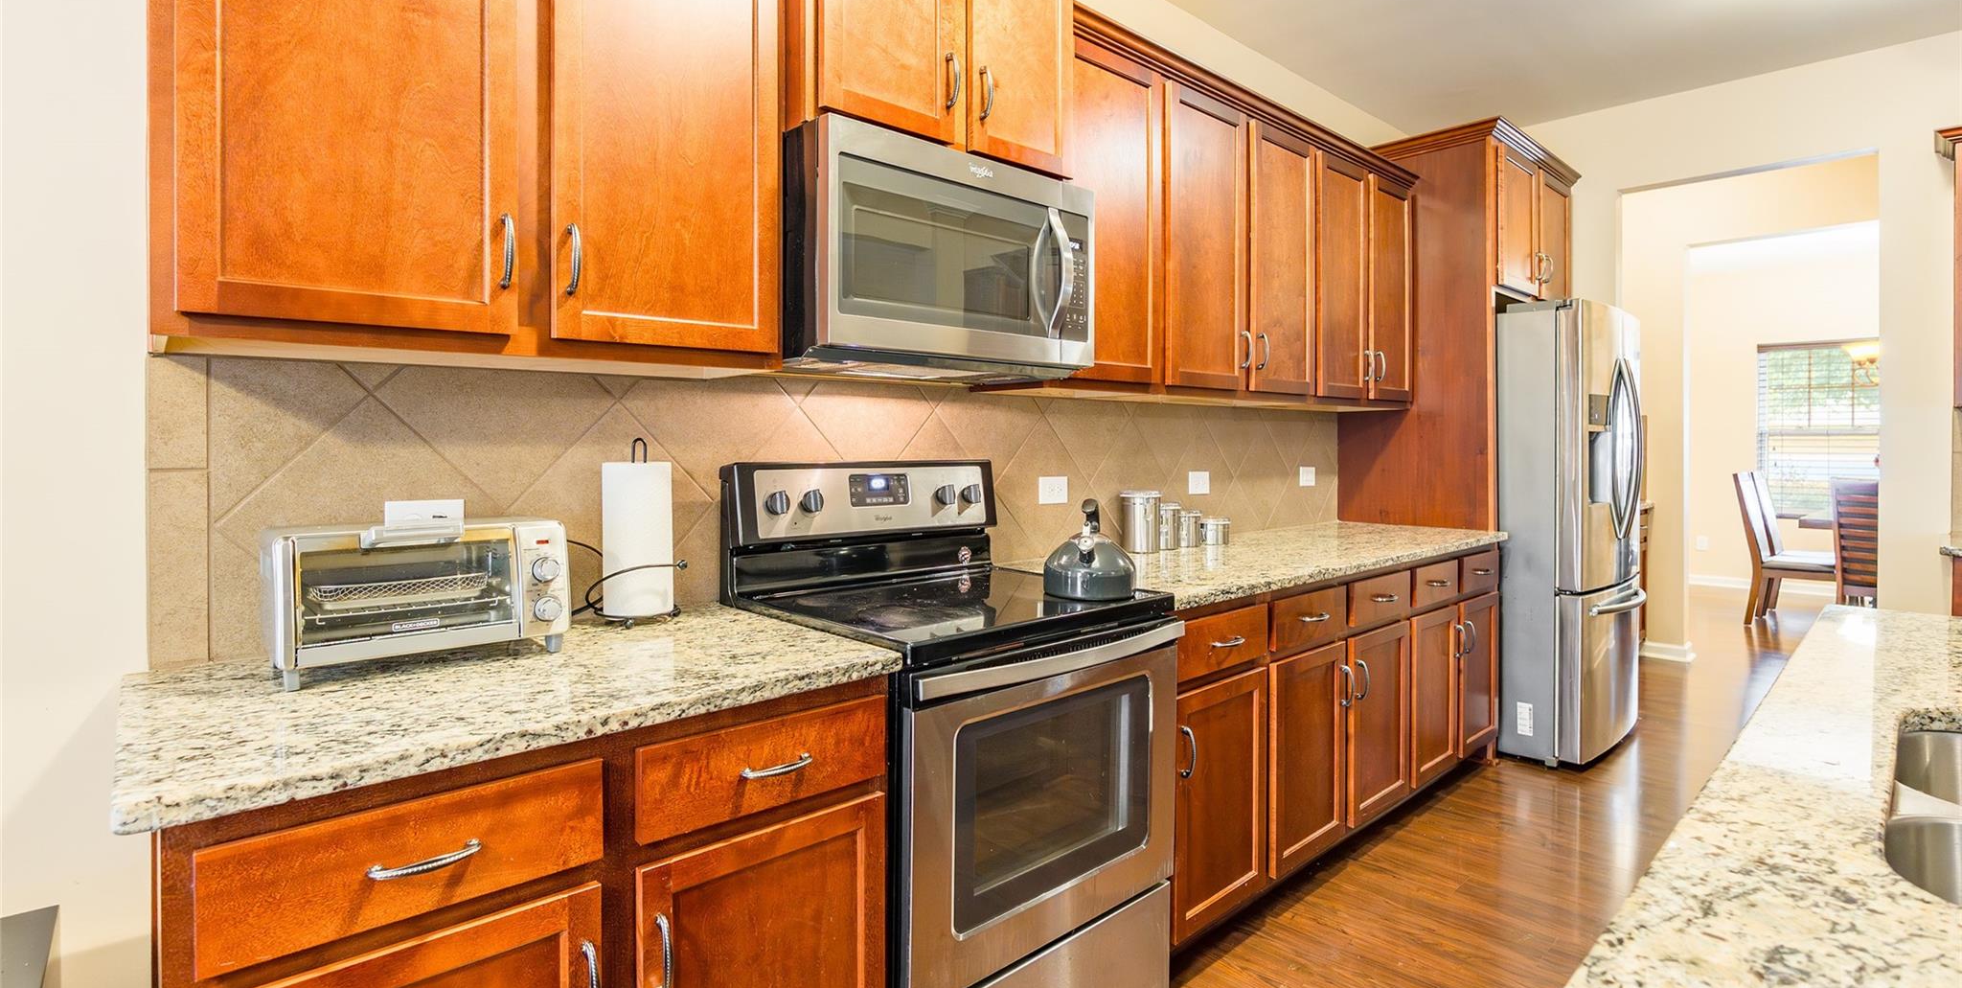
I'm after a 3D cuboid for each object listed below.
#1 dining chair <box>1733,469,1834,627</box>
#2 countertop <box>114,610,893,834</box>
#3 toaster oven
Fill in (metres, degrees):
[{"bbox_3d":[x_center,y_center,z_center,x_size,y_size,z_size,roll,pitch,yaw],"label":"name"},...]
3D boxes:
[{"bbox_3d":[5.862,0.399,6.309,0.480,1.080,0.590,-2,3,-43],"label":"dining chair"},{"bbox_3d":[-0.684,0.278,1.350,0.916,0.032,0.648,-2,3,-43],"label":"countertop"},{"bbox_3d":[-0.891,0.155,1.392,0.390,0.214,0.238,-2,3,-43],"label":"toaster oven"}]

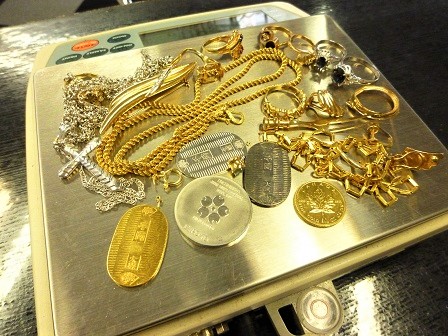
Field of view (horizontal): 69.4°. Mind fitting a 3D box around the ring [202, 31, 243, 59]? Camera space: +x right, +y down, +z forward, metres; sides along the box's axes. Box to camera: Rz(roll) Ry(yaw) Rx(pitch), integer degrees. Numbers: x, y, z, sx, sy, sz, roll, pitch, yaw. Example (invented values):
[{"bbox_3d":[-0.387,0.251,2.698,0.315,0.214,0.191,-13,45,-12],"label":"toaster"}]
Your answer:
[{"bbox_3d":[0.000,-0.065,0.170,0.021,0.011,0.018,-21,54,-7],"label":"ring"}]

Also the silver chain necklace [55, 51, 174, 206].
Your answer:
[{"bbox_3d":[-0.054,-0.023,0.142,0.050,0.009,0.089,5,58,-1],"label":"silver chain necklace"}]

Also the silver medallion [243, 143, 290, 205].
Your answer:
[{"bbox_3d":[0.018,0.002,0.137,0.020,0.002,0.031,2,59,-2],"label":"silver medallion"}]

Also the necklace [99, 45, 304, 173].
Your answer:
[{"bbox_3d":[-0.006,-0.030,0.150,0.112,0.007,0.036,-32,65,-21],"label":"necklace"}]

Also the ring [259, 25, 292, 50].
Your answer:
[{"bbox_3d":[0.028,-0.072,0.179,0.020,0.007,0.018,-36,67,-25],"label":"ring"}]

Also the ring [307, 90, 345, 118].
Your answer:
[{"bbox_3d":[0.048,-0.030,0.154,0.014,0.009,0.018,-30,65,-19],"label":"ring"}]

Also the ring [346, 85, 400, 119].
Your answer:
[{"bbox_3d":[0.074,-0.032,0.159,0.021,0.005,0.020,3,56,-5],"label":"ring"}]

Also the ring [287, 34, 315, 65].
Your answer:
[{"bbox_3d":[0.043,-0.065,0.176,0.017,0.006,0.023,4,58,-1],"label":"ring"}]

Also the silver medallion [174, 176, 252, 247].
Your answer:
[{"bbox_3d":[-0.004,0.017,0.123,0.029,0.003,0.029,2,58,-3],"label":"silver medallion"}]

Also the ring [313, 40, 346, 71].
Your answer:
[{"bbox_3d":[0.056,-0.061,0.175,0.018,0.006,0.022,29,59,14],"label":"ring"}]

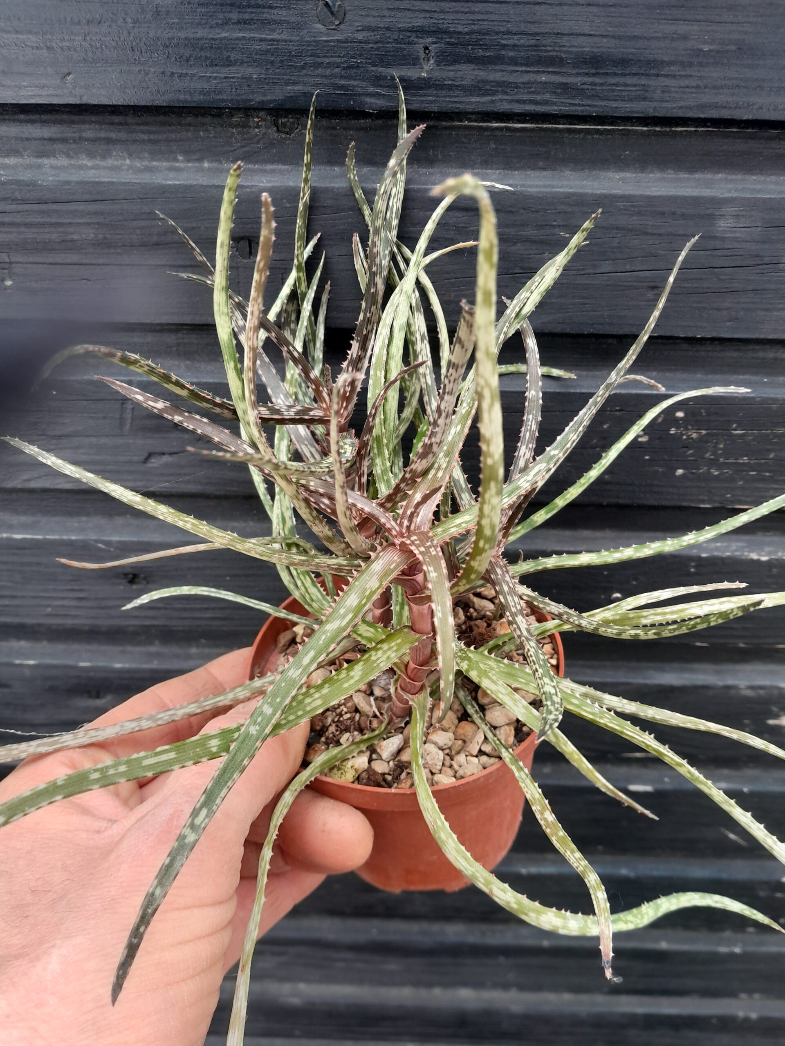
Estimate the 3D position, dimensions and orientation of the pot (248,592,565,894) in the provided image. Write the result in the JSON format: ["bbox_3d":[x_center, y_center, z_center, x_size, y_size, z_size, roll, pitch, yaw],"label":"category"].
[{"bbox_3d":[0.007,0.066,0.246,0.090,0.071,0.090,-4,37,3],"label":"pot"}]

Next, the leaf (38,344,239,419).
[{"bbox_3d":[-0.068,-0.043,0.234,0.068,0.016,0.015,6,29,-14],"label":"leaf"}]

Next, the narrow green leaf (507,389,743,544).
[{"bbox_3d":[0.079,-0.025,0.276,0.106,0.015,0.014,-32,37,-5],"label":"narrow green leaf"}]

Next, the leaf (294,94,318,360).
[{"bbox_3d":[-0.027,-0.094,0.260,0.011,0.093,0.010,-1,3,0],"label":"leaf"}]

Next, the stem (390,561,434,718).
[{"bbox_3d":[0.006,0.036,0.237,0.011,0.061,0.008,5,32,0],"label":"stem"}]

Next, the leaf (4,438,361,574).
[{"bbox_3d":[-0.051,-0.003,0.190,0.099,0.009,0.010,19,68,0],"label":"leaf"}]

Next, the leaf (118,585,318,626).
[{"bbox_3d":[-0.061,0.029,0.281,0.074,0.013,0.013,5,30,7],"label":"leaf"}]

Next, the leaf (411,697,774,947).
[{"bbox_3d":[0.048,0.087,0.200,0.118,0.019,0.040,35,47,1],"label":"leaf"}]

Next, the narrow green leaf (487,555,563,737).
[{"bbox_3d":[0.033,0.029,0.193,0.009,0.050,0.012,-9,-13,-29],"label":"narrow green leaf"}]

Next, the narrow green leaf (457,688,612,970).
[{"bbox_3d":[0.038,0.075,0.198,0.010,0.027,0.084,-24,72,-16],"label":"narrow green leaf"}]

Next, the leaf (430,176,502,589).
[{"bbox_3d":[0.017,-0.024,0.193,0.022,0.113,0.014,1,36,0],"label":"leaf"}]

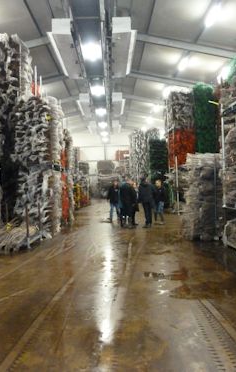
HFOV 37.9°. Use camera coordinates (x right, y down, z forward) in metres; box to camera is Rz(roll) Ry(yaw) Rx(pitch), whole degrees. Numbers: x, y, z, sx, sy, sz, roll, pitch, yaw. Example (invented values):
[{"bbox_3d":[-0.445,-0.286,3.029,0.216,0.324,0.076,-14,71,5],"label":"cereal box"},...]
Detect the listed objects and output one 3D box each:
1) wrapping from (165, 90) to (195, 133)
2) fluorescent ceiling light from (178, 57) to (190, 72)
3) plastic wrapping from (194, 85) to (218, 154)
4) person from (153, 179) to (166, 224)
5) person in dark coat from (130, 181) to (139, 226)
[{"bbox_3d":[3.220,-3.770,17.550,1.150,2.150,1.300,-2,1,-1],"label":"wrapping"},{"bbox_3d":[3.100,-5.680,16.050,0.220,0.140,1.550,-2,1,-1],"label":"fluorescent ceiling light"},{"bbox_3d":[4.220,-3.150,17.100,1.150,3.650,1.250,-2,1,-1],"label":"plastic wrapping"},{"bbox_3d":[1.560,0.600,12.800,0.500,1.670,0.370,-1,1,18],"label":"person"},{"bbox_3d":[0.580,0.640,12.800,0.500,1.690,0.360,-2,1,5],"label":"person in dark coat"}]

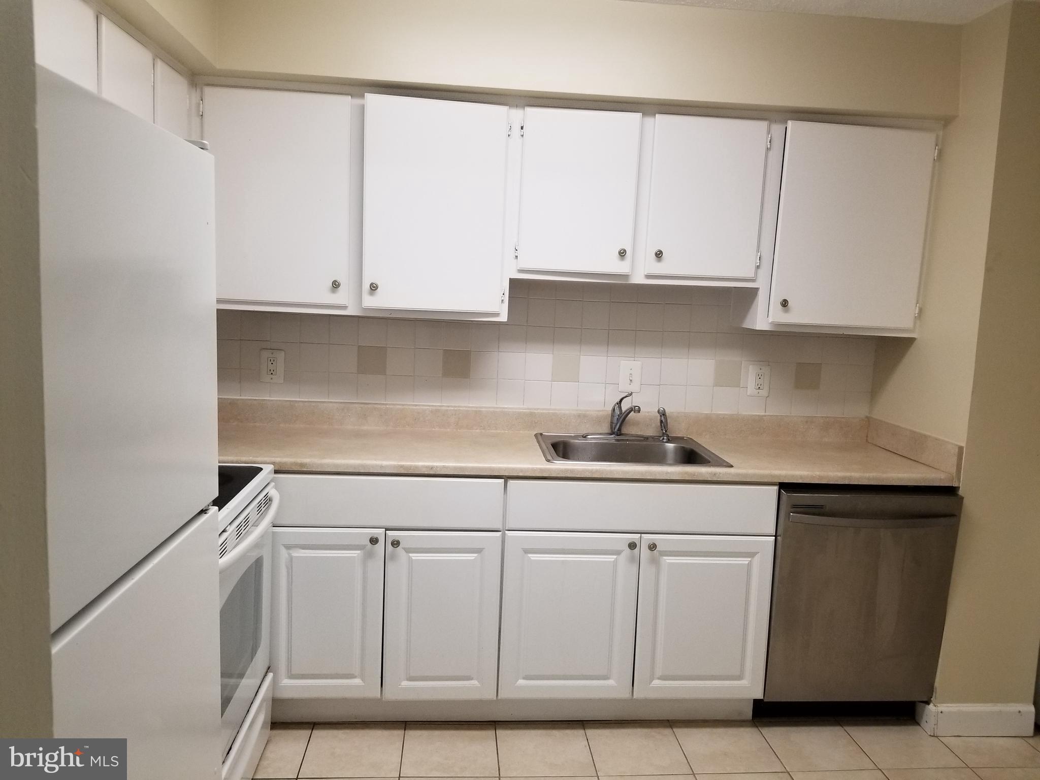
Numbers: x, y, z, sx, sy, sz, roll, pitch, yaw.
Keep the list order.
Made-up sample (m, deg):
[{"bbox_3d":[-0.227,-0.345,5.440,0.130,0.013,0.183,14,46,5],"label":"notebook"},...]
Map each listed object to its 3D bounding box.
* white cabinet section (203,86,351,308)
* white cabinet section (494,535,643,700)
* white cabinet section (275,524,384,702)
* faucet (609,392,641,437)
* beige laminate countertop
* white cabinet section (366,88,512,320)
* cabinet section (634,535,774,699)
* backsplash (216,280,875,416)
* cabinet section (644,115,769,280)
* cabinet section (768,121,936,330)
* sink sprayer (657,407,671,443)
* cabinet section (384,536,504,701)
[{"bbox_3d":[-0.824,-0.658,2.761,0.473,0.694,0.294,2,8,-5],"label":"white cabinet section"},{"bbox_3d":[0.148,0.721,2.863,0.454,0.580,0.540,2,7,-4],"label":"white cabinet section"},{"bbox_3d":[-0.642,0.678,2.772,0.358,0.567,0.575,2,8,-5],"label":"white cabinet section"},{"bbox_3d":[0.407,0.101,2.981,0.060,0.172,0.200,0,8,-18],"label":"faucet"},{"bbox_3d":[0.045,0.225,2.825,2.830,0.042,0.620,2,7,-4],"label":"beige laminate countertop"},{"bbox_3d":[-0.302,-0.642,2.804,0.477,0.701,0.297,2,8,-5],"label":"white cabinet section"},{"bbox_3d":[0.586,0.722,2.879,0.443,0.568,0.575,2,8,-5],"label":"cabinet section"},{"bbox_3d":[0.029,-0.177,3.089,2.840,0.490,0.020,2,7,-4],"label":"backsplash"},{"bbox_3d":[0.642,-0.688,2.877,0.397,0.545,0.294,2,8,-5],"label":"cabinet section"},{"bbox_3d":[1.174,-0.597,2.932,0.555,0.701,0.297,2,8,-5],"label":"cabinet section"},{"bbox_3d":[0.555,0.130,3.026,0.046,0.128,0.058,5,8,17],"label":"sink sprayer"},{"bbox_3d":[-0.274,0.694,2.804,0.363,0.569,0.575,2,8,-5],"label":"cabinet section"}]

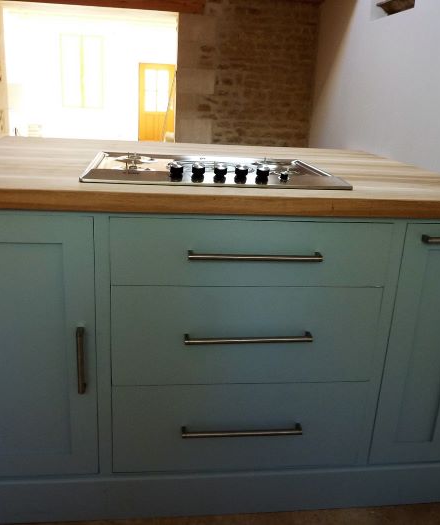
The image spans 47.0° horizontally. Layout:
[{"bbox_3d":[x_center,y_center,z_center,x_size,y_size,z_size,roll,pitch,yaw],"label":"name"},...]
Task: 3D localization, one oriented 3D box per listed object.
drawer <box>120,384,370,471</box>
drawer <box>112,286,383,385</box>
[{"bbox_3d":[0.037,0.390,1.611,0.700,0.276,0.480,1,18,-7],"label":"drawer"},{"bbox_3d":[0.051,0.127,1.524,0.700,0.277,0.480,1,18,-7],"label":"drawer"}]

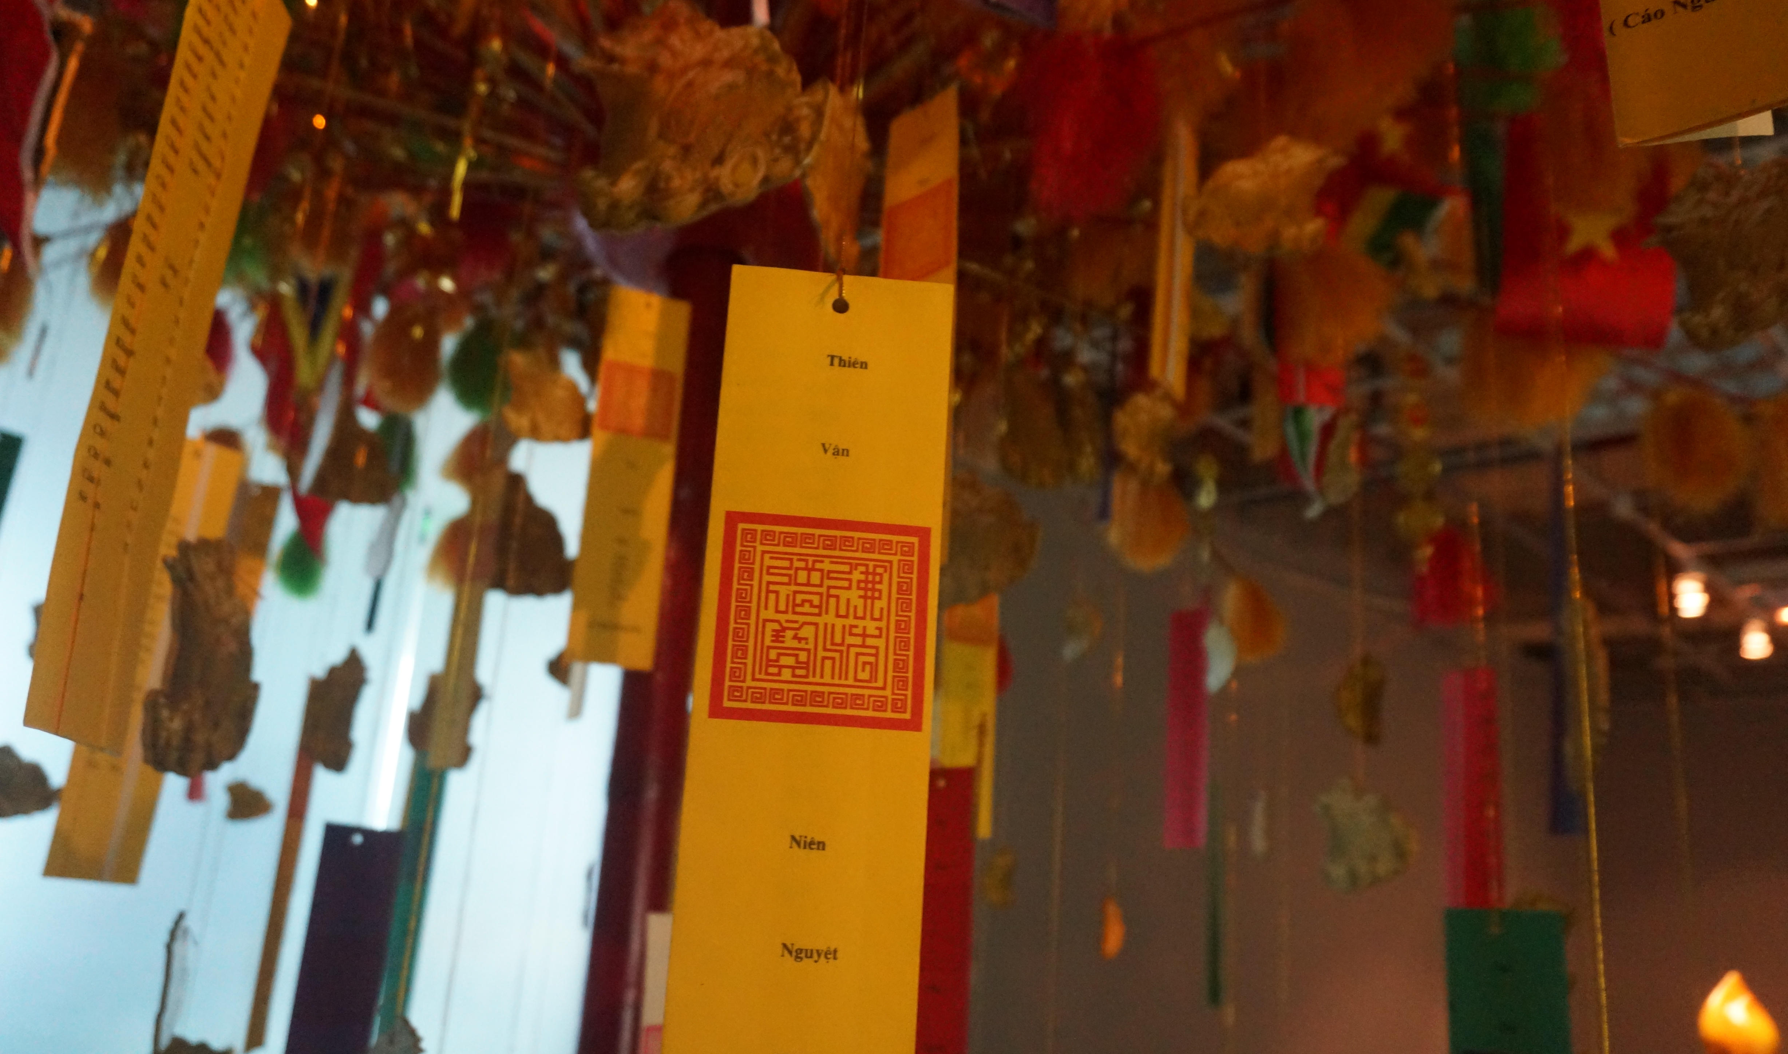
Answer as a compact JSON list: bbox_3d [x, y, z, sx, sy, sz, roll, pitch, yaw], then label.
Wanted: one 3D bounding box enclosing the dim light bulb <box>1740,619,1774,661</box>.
[{"bbox_3d":[2.608,0.342,4.200,0.095,0.120,0.095,-6,-18,31],"label":"dim light bulb"}]

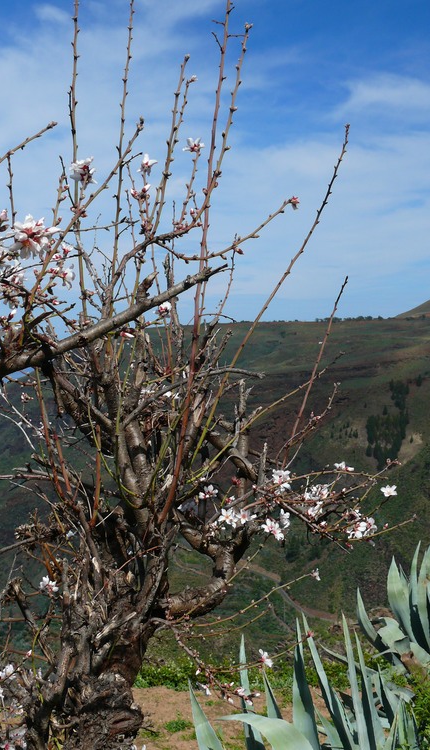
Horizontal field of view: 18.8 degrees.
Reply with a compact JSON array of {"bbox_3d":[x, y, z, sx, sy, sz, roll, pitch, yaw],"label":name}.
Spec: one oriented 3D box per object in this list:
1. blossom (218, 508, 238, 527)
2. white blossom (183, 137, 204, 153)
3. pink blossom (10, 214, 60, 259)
[{"bbox_3d":[0.028,0.291,2.650,0.040,0.036,0.030,0,1,6],"label":"blossom"},{"bbox_3d":[-0.041,-0.434,2.450,0.041,0.030,0.037,0,1,0],"label":"white blossom"},{"bbox_3d":[-0.242,-0.186,1.750,0.066,0.058,0.050,0,1,3],"label":"pink blossom"}]

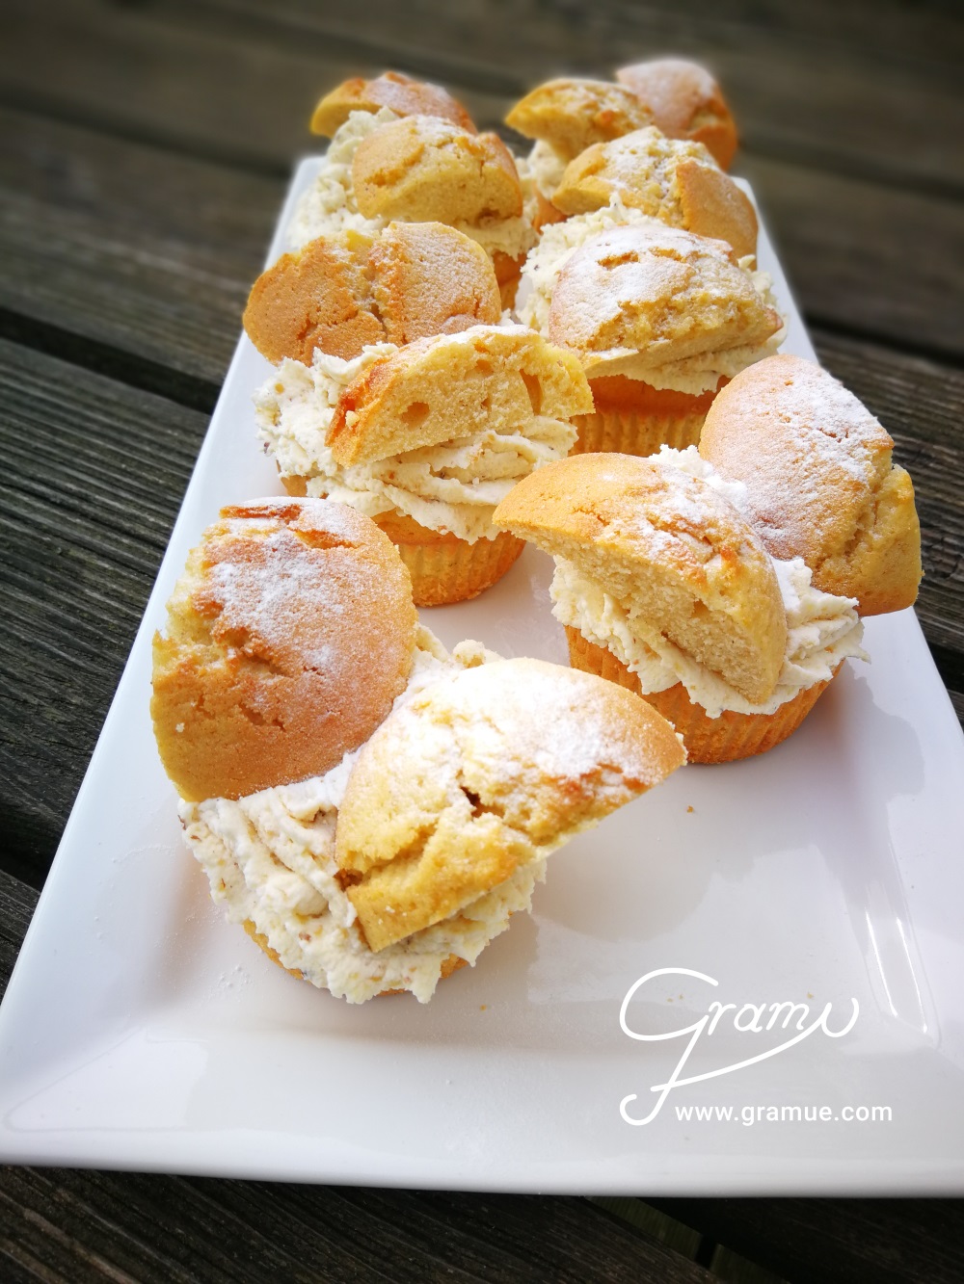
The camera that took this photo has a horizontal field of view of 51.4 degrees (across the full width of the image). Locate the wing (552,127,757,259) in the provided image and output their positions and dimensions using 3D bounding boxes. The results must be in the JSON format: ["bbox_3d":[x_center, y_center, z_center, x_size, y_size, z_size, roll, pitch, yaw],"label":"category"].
[{"bbox_3d":[0.059,-0.154,0.342,0.070,0.038,0.048,2,47,0],"label":"wing"}]

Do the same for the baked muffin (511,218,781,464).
[{"bbox_3d":[0.057,-0.105,0.331,0.087,0.071,0.079,2,47,0],"label":"baked muffin"}]

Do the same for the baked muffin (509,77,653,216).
[{"bbox_3d":[0.052,-0.199,0.418,0.082,0.070,0.078,2,47,0],"label":"baked muffin"}]

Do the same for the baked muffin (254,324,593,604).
[{"bbox_3d":[-0.015,-0.054,0.279,0.088,0.074,0.075,2,47,0],"label":"baked muffin"}]

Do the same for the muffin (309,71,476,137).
[{"bbox_3d":[-0.034,-0.201,0.383,0.066,0.037,0.047,2,47,0],"label":"muffin"}]

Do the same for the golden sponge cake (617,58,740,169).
[{"bbox_3d":[0.083,-0.225,0.421,0.056,0.036,0.049,2,47,0],"label":"golden sponge cake"}]

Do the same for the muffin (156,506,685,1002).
[{"bbox_3d":[-0.012,0.025,0.203,0.100,0.080,0.086,2,47,0],"label":"muffin"}]

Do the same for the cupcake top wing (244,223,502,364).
[{"bbox_3d":[-0.030,-0.098,0.285,0.071,0.039,0.043,2,47,0],"label":"cupcake top wing"}]

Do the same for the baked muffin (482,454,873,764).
[{"bbox_3d":[0.048,-0.012,0.245,0.087,0.070,0.076,2,47,0],"label":"baked muffin"}]

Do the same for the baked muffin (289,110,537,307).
[{"bbox_3d":[-0.025,-0.154,0.369,0.084,0.078,0.078,2,47,0],"label":"baked muffin"}]

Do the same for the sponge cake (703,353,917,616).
[{"bbox_3d":[0.076,-0.038,0.242,0.060,0.047,0.052,2,47,0],"label":"sponge cake"}]

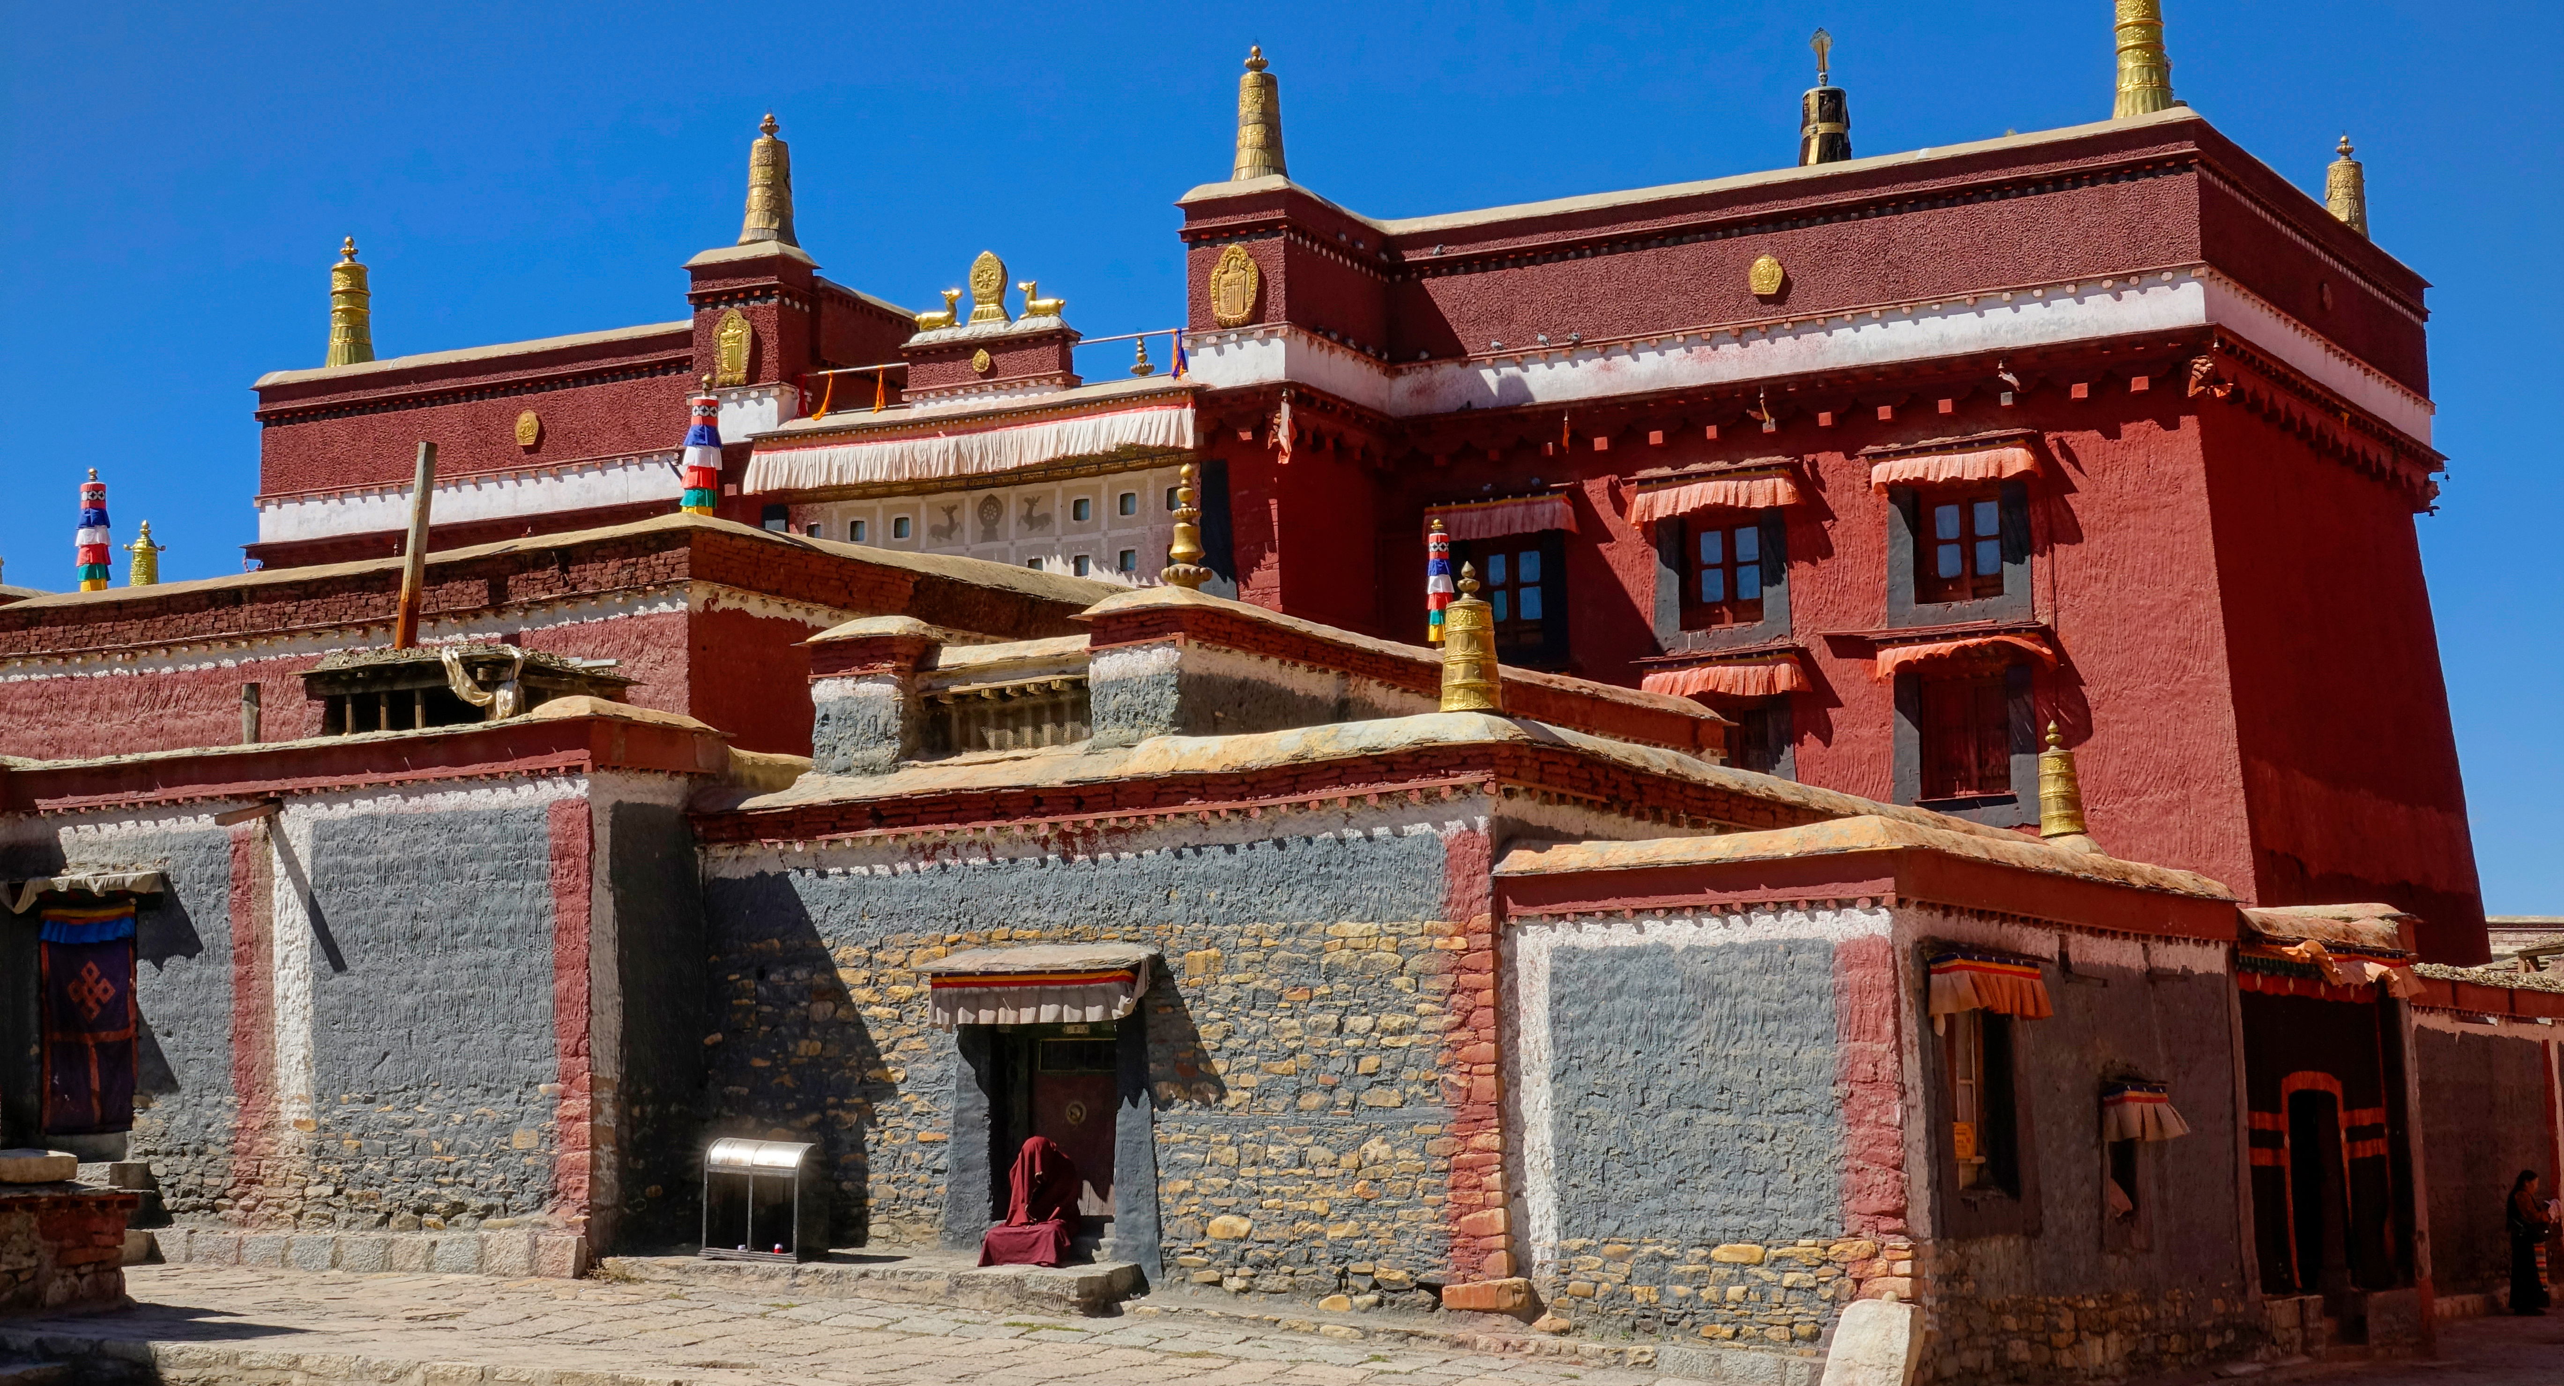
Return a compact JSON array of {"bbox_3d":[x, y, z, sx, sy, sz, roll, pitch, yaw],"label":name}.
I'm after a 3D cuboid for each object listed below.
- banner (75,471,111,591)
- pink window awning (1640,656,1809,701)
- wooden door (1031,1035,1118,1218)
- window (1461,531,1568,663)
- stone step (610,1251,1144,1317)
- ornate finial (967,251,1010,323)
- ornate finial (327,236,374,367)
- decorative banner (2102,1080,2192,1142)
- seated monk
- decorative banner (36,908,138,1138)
[{"bbox_3d":[-14.068,-1.880,45.500,0.420,1.549,0.420,-5,-9,37],"label":"banner"},{"bbox_3d":[7.226,-0.262,62.911,2.700,0.620,0.500,-4,-8,31],"label":"pink window awning"},{"bbox_3d":[-1.726,3.762,33.300,1.020,1.552,0.120,-5,-9,37],"label":"wooden door"},{"bbox_3d":[3.888,-1.672,65.479,2.050,2.250,0.300,-4,-8,31],"label":"window"},{"bbox_3d":[-3.862,5.431,35.511,1.000,0.410,6.822,7,-10,-44],"label":"stone step"},{"bbox_3d":[-4.389,-6.059,57.500,0.660,1.117,0.400,-4,-8,31],"label":"ornate finial"},{"bbox_3d":[-18.102,-7.534,74.648,0.900,2.729,0.900,-4,-8,31],"label":"ornate finial"},{"bbox_3d":[7.039,3.419,31.318,0.360,0.480,0.980,-5,-8,34],"label":"decorative banner"},{"bbox_3d":[-2.229,4.537,34.372,0.750,1.150,0.720,7,-10,-44],"label":"seated monk"},{"bbox_3d":[-12.065,3.313,38.884,1.330,2.260,0.100,-4,-8,33],"label":"decorative banner"}]

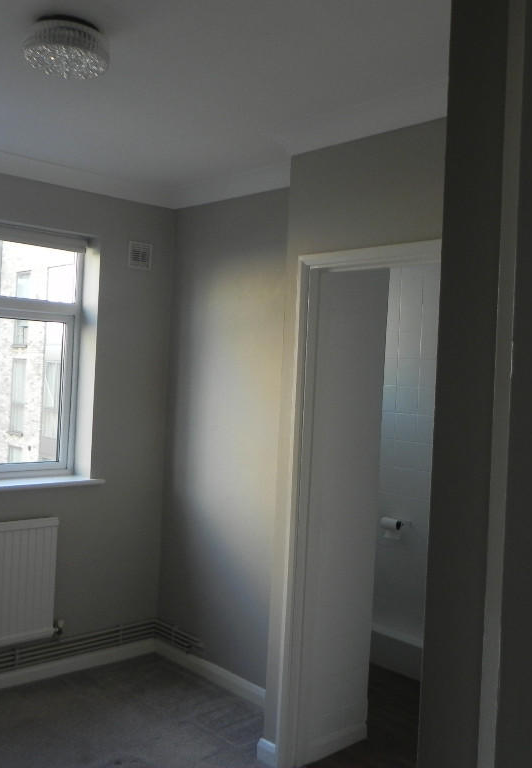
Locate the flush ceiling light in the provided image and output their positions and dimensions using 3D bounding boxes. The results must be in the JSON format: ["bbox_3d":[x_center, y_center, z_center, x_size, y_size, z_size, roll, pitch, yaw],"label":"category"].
[{"bbox_3d":[-0.592,-0.993,2.284,0.248,0.088,0.248,3,0,0],"label":"flush ceiling light"}]

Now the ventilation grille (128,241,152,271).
[{"bbox_3d":[-0.670,-0.688,4.148,0.139,0.142,0.016,2,0,-42],"label":"ventilation grille"}]

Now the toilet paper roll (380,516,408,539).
[{"bbox_3d":[0.694,0.775,4.154,0.075,0.090,0.135,2,0,-42],"label":"toilet paper roll"}]

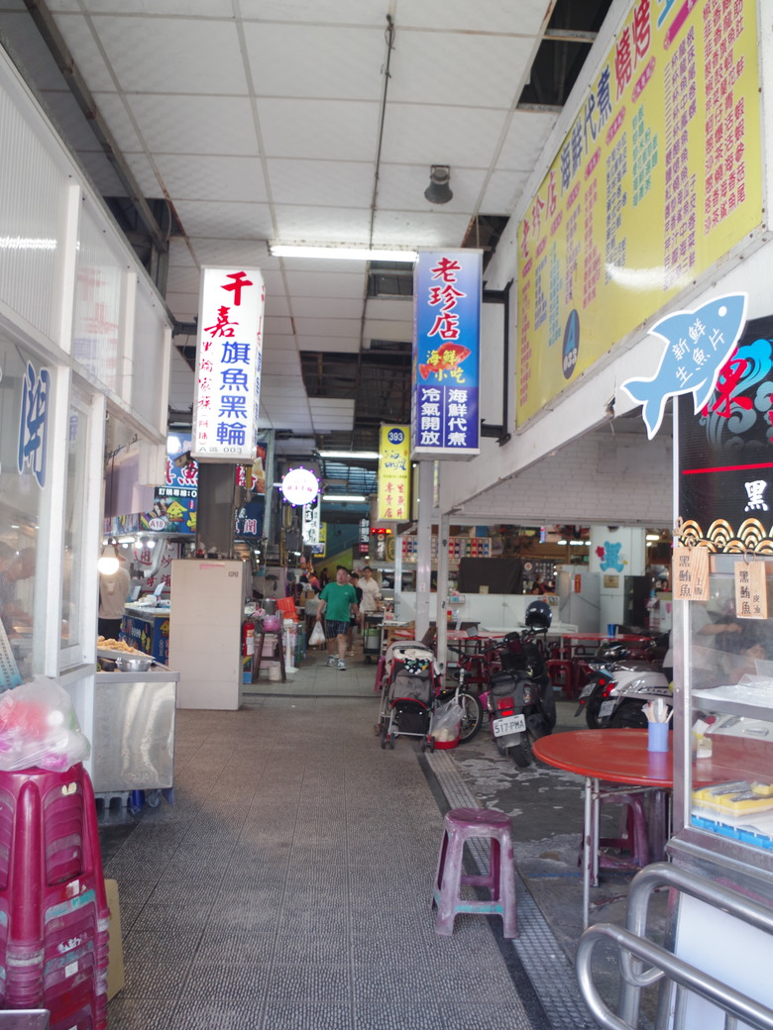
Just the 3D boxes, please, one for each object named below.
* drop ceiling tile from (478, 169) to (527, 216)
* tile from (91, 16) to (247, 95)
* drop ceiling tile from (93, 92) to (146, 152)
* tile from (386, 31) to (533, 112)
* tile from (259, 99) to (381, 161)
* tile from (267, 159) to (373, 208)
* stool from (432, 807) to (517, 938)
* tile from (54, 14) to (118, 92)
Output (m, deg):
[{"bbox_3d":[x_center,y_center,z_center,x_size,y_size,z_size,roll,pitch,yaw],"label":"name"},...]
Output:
[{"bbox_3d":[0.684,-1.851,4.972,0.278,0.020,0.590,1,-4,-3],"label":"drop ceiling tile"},{"bbox_3d":[-0.902,-1.965,3.727,0.605,0.020,0.590,1,-4,-3],"label":"tile"},{"bbox_3d":[-1.531,-1.931,4.253,0.593,0.020,0.569,1,-4,-3],"label":"drop ceiling tile"},{"bbox_3d":[0.307,-1.931,3.779,0.593,0.020,0.569,1,-4,-3],"label":"tile"},{"bbox_3d":[-0.327,-1.907,4.318,0.593,0.020,0.569,1,-4,-3],"label":"tile"},{"bbox_3d":[-0.361,-1.877,4.916,0.605,0.020,0.590,1,-4,-3],"label":"tile"},{"bbox_3d":[0.394,1.552,3.836,0.350,0.460,0.340,1,-4,5],"label":"stool"},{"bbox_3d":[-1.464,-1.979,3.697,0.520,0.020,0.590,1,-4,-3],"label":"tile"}]

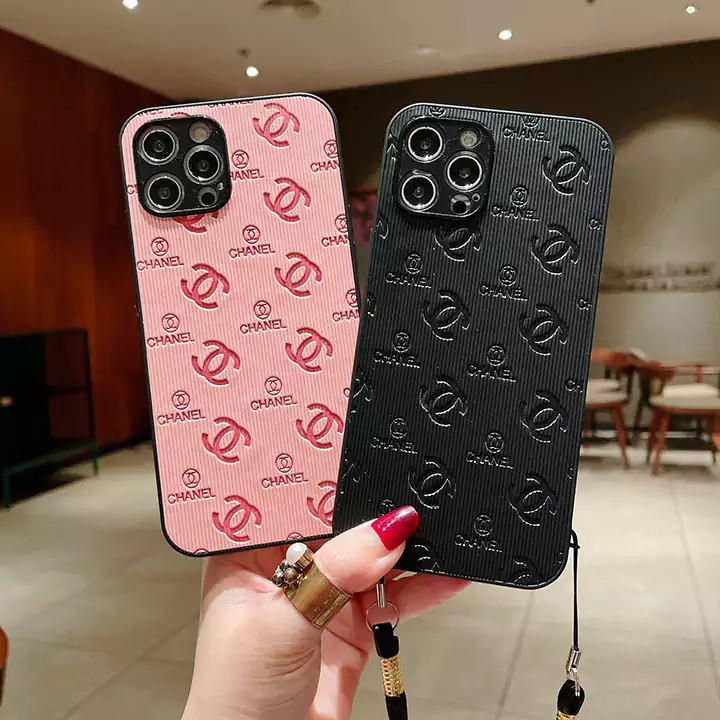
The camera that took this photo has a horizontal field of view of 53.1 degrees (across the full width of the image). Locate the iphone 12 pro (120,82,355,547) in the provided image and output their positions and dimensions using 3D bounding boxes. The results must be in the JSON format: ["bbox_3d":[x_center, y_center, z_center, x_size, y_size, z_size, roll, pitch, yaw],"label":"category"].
[{"bbox_3d":[-0.039,-0.015,0.264,0.080,0.161,0.012,-8,-4,-4],"label":"iphone 12 pro"}]

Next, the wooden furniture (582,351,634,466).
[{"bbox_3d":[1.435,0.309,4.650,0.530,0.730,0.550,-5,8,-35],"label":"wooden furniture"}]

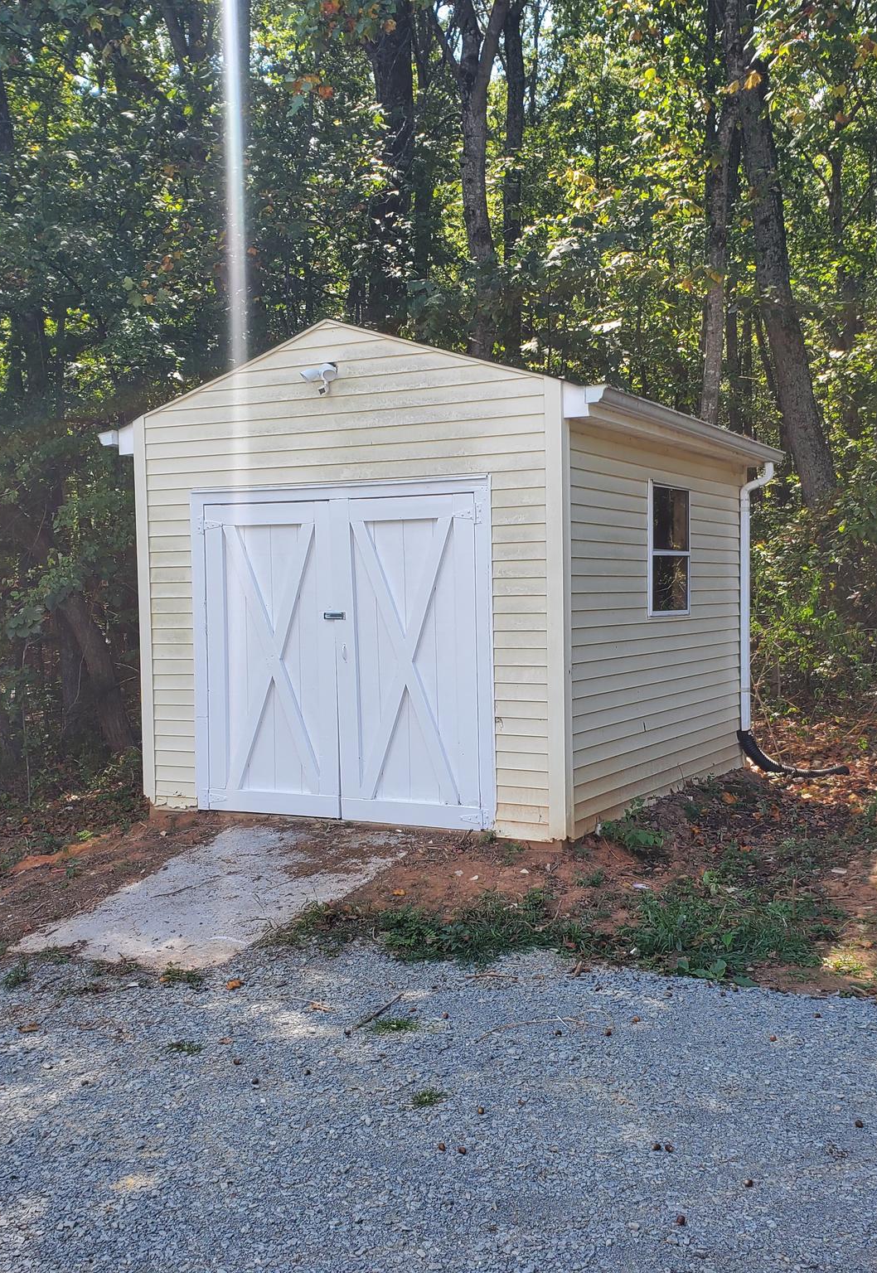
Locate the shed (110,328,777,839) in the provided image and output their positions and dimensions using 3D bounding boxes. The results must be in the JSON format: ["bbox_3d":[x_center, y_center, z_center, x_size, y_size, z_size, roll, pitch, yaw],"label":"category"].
[{"bbox_3d":[0.191,-0.426,9.313,3.707,3.055,3.447,0,2,30],"label":"shed"}]

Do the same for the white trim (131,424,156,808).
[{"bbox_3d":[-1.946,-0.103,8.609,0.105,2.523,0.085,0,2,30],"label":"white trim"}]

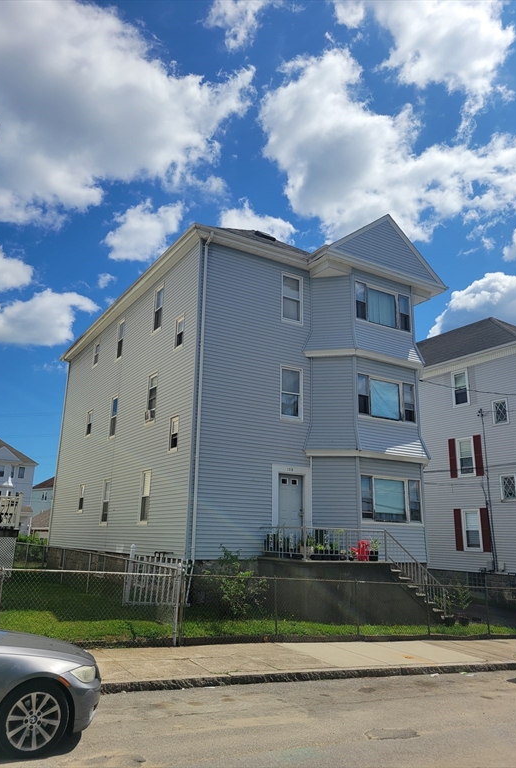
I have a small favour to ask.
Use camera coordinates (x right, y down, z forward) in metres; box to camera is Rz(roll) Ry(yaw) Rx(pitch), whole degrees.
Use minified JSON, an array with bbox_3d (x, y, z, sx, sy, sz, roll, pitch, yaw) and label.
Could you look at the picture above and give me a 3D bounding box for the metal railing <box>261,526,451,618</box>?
[{"bbox_3d":[2.649,5.022,15.440,4.842,2.229,1.988,10,-17,-30],"label":"metal railing"}]

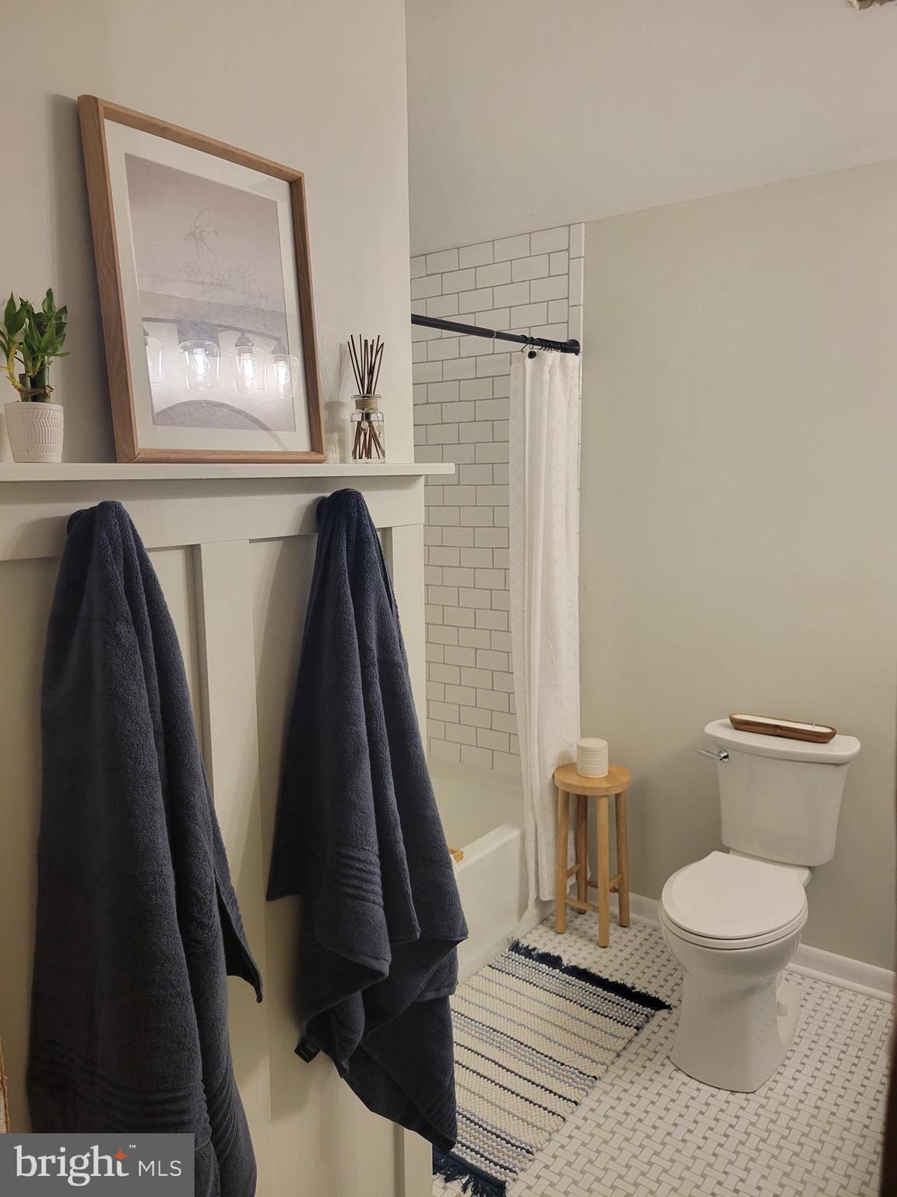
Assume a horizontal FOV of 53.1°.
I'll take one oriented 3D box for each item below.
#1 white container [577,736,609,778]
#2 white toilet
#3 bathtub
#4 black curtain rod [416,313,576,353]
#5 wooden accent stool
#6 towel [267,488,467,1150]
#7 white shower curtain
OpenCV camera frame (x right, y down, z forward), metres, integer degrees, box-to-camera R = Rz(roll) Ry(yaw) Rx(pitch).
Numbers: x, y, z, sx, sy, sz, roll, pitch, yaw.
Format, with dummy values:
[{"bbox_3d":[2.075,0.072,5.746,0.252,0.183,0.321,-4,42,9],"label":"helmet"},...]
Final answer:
[{"bbox_3d":[0.480,0.530,3.003,0.104,0.106,0.104,0,8,0],"label":"white container"},{"bbox_3d":[0.815,0.822,2.471,0.427,0.779,0.765,6,10,37],"label":"white toilet"},{"bbox_3d":[-0.308,0.963,2.907,0.760,0.392,1.510,6,10,37],"label":"bathtub"},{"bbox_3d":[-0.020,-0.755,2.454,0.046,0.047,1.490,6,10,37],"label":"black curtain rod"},{"bbox_3d":[0.485,0.859,3.035,0.252,0.554,0.252,0,8,0],"label":"wooden accent stool"},{"bbox_3d":[-0.107,0.418,1.444,0.190,1.185,0.350,6,10,37],"label":"towel"},{"bbox_3d":[0.340,0.121,3.009,0.165,1.830,0.335,6,10,37],"label":"white shower curtain"}]

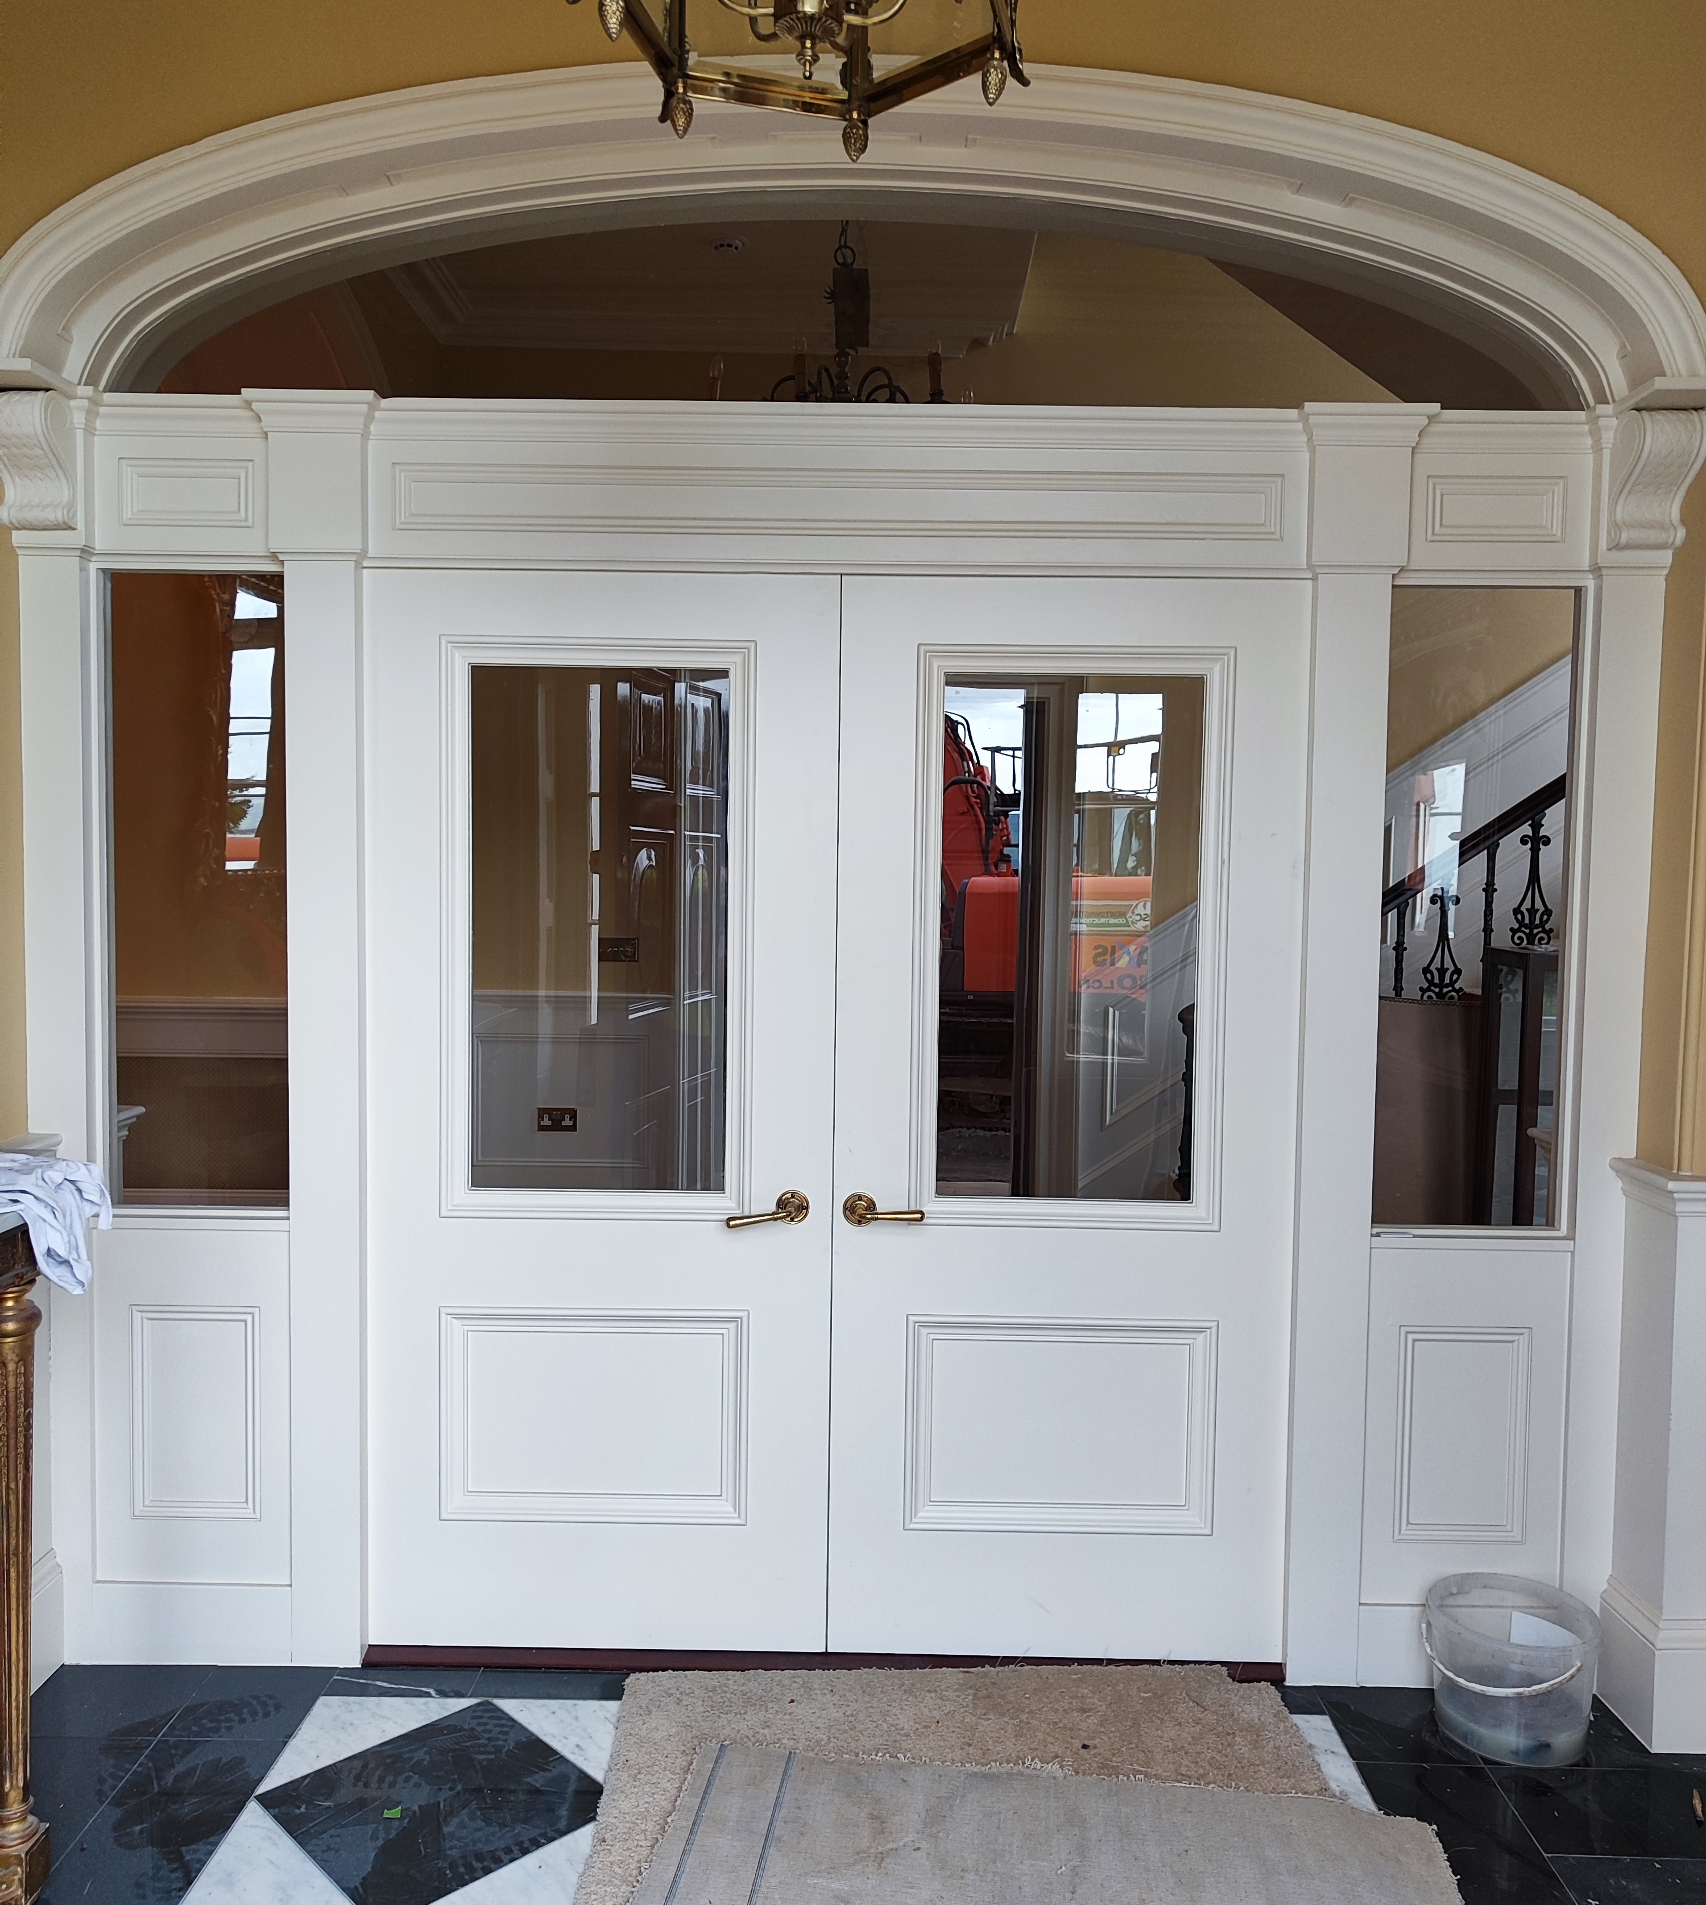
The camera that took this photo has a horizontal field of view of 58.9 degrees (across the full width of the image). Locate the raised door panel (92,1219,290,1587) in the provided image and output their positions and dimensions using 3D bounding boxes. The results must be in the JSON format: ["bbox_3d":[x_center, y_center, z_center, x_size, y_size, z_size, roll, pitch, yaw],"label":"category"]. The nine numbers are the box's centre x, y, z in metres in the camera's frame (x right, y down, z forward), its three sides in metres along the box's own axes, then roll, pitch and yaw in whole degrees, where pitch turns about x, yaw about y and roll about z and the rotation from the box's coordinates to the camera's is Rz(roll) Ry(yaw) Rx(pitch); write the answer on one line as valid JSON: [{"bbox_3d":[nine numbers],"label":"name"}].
[{"bbox_3d":[-1.197,0.817,2.752,0.355,0.676,0.035,1,3,1],"label":"raised door panel"}]

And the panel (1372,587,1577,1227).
[{"bbox_3d":[1.113,-0.072,2.696,0.350,1.152,0.050,1,3,1],"label":"panel"}]

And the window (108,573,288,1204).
[{"bbox_3d":[-1.170,-0.108,2.730,0.327,1.139,0.024,1,3,1],"label":"window"}]

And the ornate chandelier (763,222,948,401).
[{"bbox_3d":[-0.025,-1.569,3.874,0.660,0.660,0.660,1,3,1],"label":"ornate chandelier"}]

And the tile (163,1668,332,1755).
[{"bbox_3d":[-1.046,1.317,2.639,0.218,0.015,0.234,1,3,1],"label":"tile"}]

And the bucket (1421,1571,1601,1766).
[{"bbox_3d":[1.138,1.235,2.615,0.275,0.209,0.275,1,3,0],"label":"bucket"}]

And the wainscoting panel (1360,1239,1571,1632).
[{"bbox_3d":[1.105,0.855,2.728,0.363,0.677,0.035,1,3,1],"label":"wainscoting panel"}]

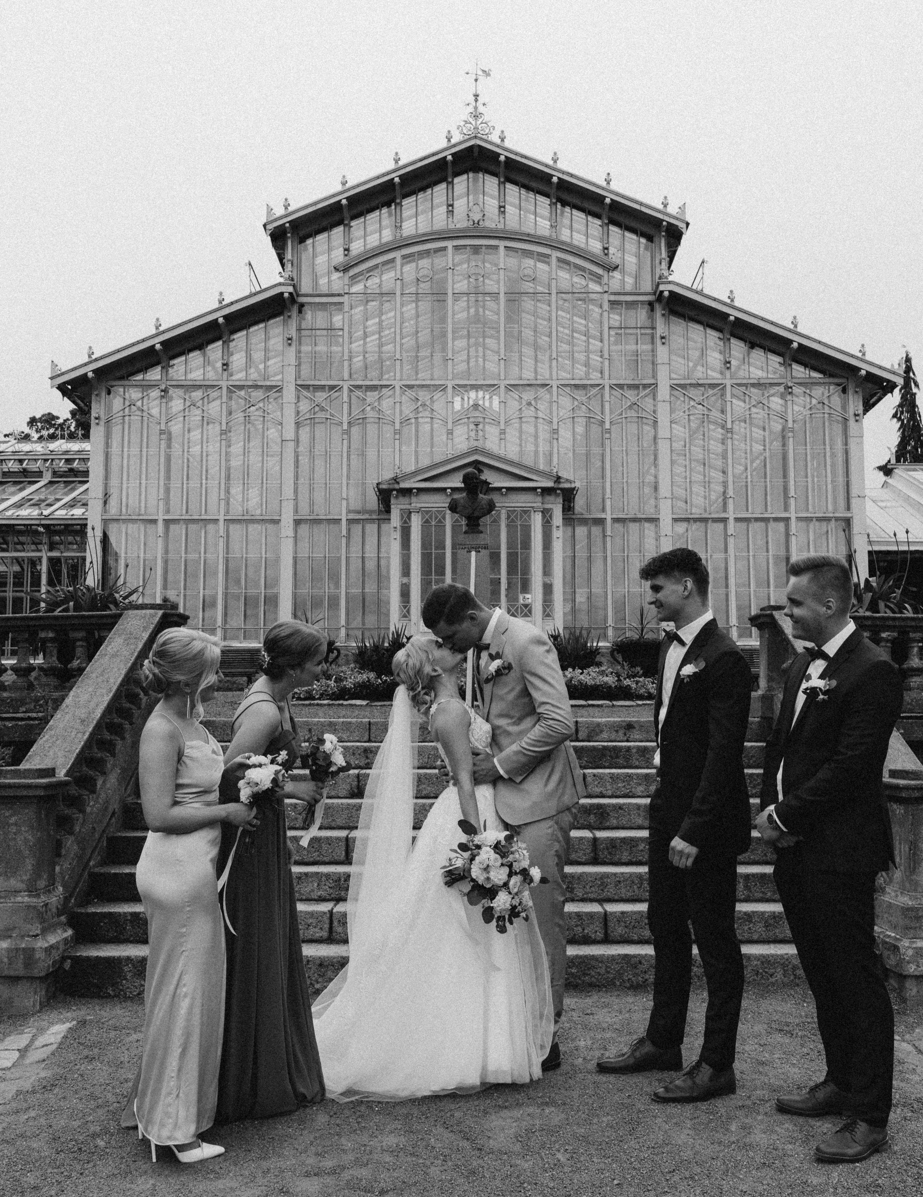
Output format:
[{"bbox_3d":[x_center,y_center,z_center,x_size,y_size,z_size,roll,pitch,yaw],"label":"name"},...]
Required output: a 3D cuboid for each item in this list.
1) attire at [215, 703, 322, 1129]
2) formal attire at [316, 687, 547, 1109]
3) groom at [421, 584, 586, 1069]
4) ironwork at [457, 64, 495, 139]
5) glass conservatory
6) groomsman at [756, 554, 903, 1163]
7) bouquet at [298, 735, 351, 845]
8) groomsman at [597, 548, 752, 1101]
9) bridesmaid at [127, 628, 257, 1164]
[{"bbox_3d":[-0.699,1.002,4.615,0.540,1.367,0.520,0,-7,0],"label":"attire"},{"bbox_3d":[-0.102,0.929,4.905,0.880,1.599,0.750,-2,-7,13],"label":"formal attire"},{"bbox_3d":[0.169,0.848,5.136,0.560,1.814,0.540,3,-7,-24],"label":"groom"},{"bbox_3d":[0.308,-10.512,28.421,0.799,1.659,0.300,0,-7,0],"label":"ironwork"},{"bbox_3d":[0.337,-3.433,34.436,17.319,11.091,14.000,0,-7,0],"label":"glass conservatory"},{"bbox_3d":[1.164,0.751,4.241,0.440,1.798,0.550,3,-7,-24],"label":"groomsman"},{"bbox_3d":[-0.464,0.642,4.576,0.180,0.368,0.170,-1,-7,10],"label":"bouquet"},{"bbox_3d":[0.765,0.765,4.804,0.520,1.902,0.520,2,-7,-20],"label":"groomsman"},{"bbox_3d":[-0.824,0.861,4.108,0.430,1.548,0.450,0,-7,4],"label":"bridesmaid"}]

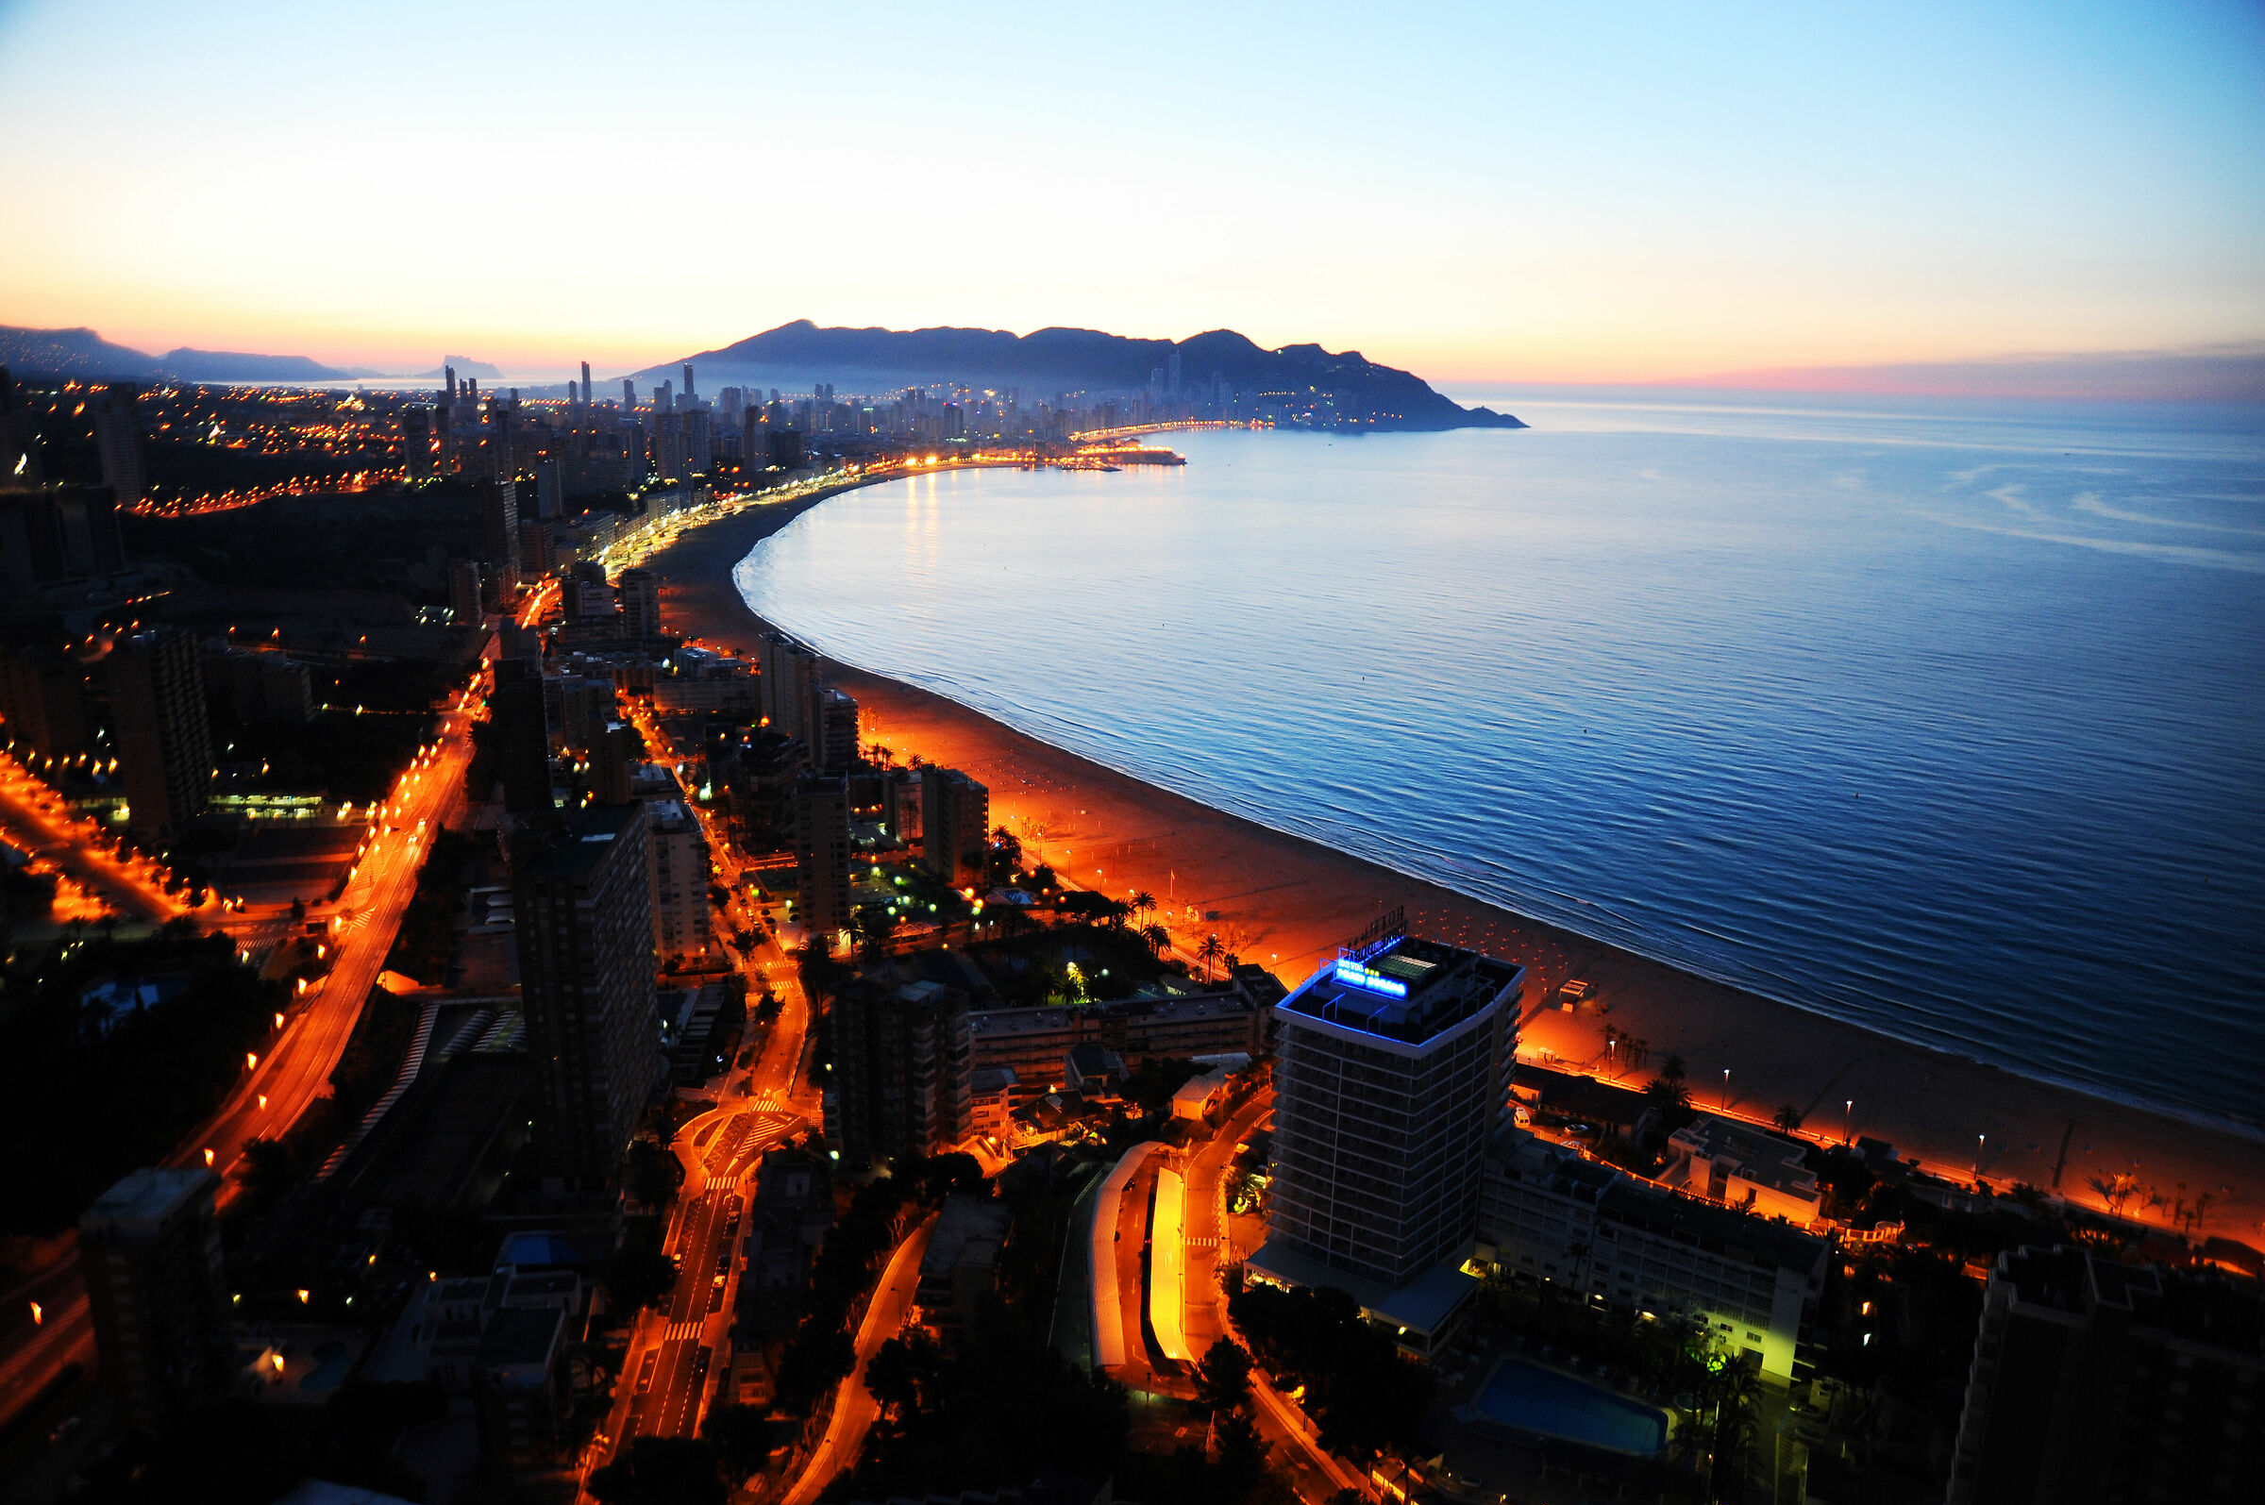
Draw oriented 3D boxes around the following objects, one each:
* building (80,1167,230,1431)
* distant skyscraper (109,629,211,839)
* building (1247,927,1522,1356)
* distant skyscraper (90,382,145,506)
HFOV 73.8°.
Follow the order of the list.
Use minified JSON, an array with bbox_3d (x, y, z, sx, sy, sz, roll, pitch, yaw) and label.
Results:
[{"bbox_3d":[-132.890,74.750,206.790,9.200,30.950,12.640,2,14,4],"label":"building"},{"bbox_3d":[-313.840,-6.720,487.840,14.000,62.000,36.000,-3,15,-15],"label":"distant skyscraper"},{"bbox_3d":[48.070,62.940,259.420,31.920,50.500,48.980,11,18,36],"label":"building"},{"bbox_3d":[-871.960,-263.870,1296.480,21.000,103.000,23.000,8,16,26],"label":"distant skyscraper"}]

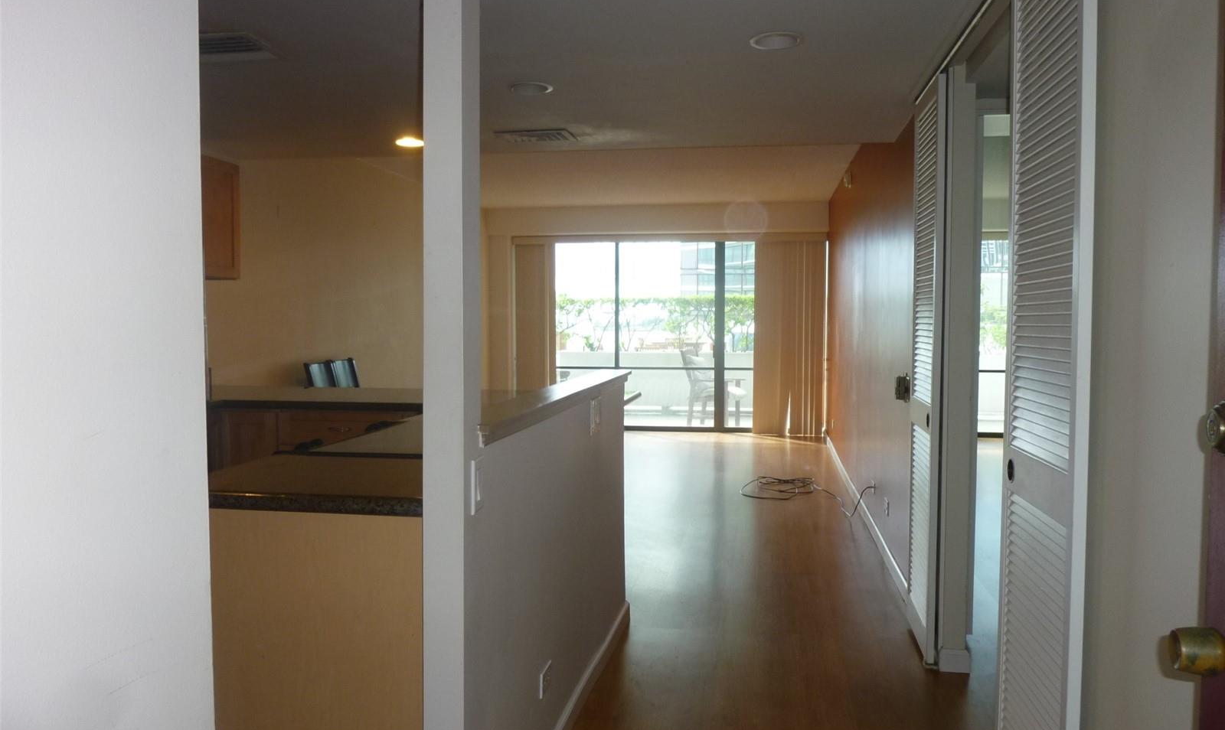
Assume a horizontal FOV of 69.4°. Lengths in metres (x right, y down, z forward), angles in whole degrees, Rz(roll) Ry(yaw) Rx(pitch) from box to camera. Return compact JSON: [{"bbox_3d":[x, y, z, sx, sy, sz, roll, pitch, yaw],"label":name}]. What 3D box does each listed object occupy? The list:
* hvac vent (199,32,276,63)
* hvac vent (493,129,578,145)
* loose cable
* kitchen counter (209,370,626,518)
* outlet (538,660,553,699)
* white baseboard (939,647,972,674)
[{"bbox_3d":[-1.392,-1.115,3.098,0.375,0.020,0.260,1,3,10],"label":"hvac vent"},{"bbox_3d":[-0.404,-1.188,4.594,0.380,0.020,0.270,1,3,10],"label":"hvac vent"},{"bbox_3d":[1.333,0.821,6.338,0.840,0.290,1.750,1,3,10],"label":"loose cable"},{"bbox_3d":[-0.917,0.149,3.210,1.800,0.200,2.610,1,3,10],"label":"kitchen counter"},{"bbox_3d":[-0.184,0.878,2.474,0.008,0.070,0.115,1,3,10],"label":"outlet"},{"bbox_3d":[1.253,1.080,3.235,0.104,0.084,0.020,1,3,10],"label":"white baseboard"}]

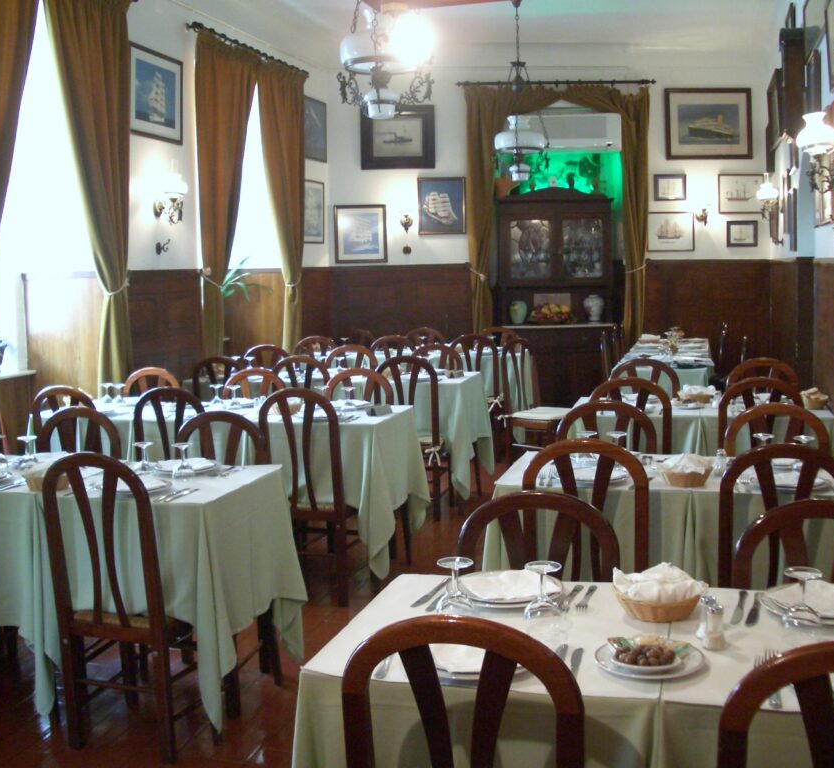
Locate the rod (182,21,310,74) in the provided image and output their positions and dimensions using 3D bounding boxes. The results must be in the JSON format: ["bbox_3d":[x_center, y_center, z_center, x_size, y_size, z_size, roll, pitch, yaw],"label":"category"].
[{"bbox_3d":[-1.267,-2.592,8.125,0.090,0.060,2.124,1,7,17],"label":"rod"}]

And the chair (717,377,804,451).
[{"bbox_3d":[1.683,0.432,5.115,0.450,0.980,0.450,1,6,15],"label":"chair"}]

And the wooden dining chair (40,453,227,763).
[{"bbox_3d":[-0.908,0.674,3.357,0.450,0.980,0.450,1,6,15],"label":"wooden dining chair"}]

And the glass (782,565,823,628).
[{"bbox_3d":[0.781,0.434,2.088,0.080,0.122,0.080,1,7,17],"label":"glass"}]

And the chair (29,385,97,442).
[{"bbox_3d":[-1.648,0.469,5.244,0.425,0.976,0.455,1,7,17],"label":"chair"}]

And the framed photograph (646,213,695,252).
[{"bbox_3d":[2.283,-1.357,9.267,0.417,0.345,0.025,-1,7,-1],"label":"framed photograph"}]

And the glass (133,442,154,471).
[{"bbox_3d":[-1.038,0.273,3.927,0.077,0.115,0.077,1,6,15],"label":"glass"}]

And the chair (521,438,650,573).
[{"bbox_3d":[0.577,0.630,3.360,0.415,0.985,0.470,0,7,16],"label":"chair"}]

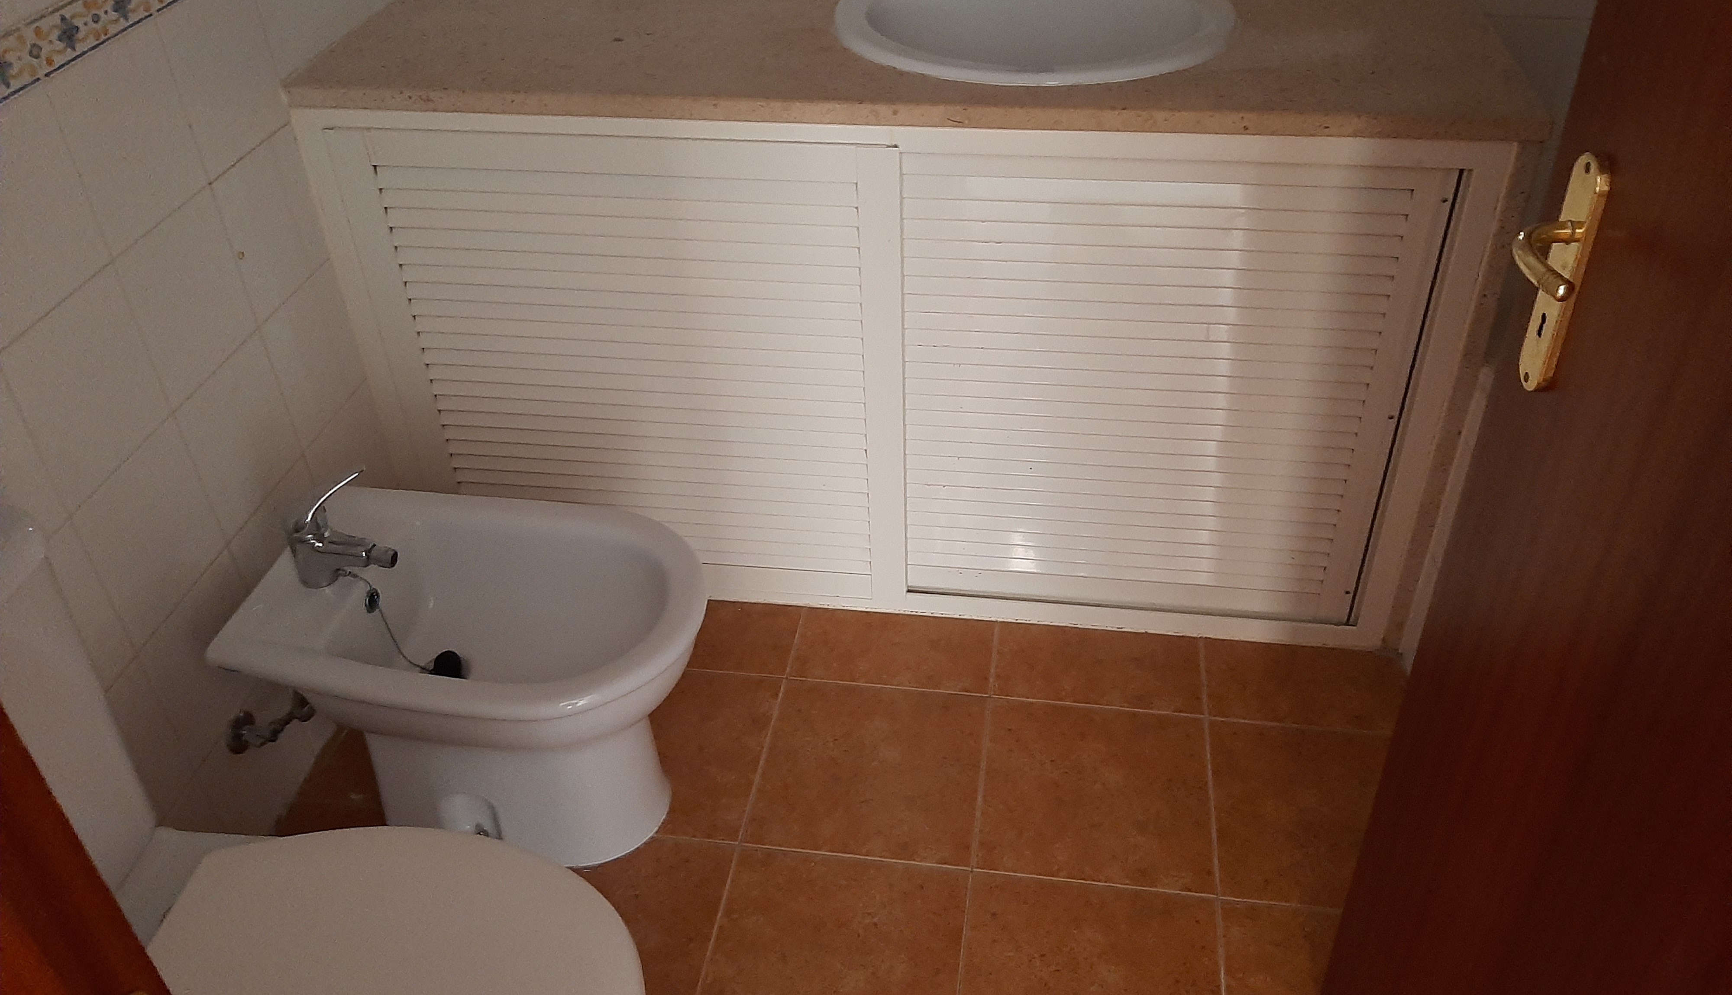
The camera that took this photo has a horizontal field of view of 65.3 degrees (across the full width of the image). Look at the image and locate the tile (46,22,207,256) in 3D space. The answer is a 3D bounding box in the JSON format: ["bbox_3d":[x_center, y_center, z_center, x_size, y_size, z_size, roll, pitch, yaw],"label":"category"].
[{"bbox_3d":[-0.819,-0.401,1.505,0.010,0.198,0.198,4,37,8],"label":"tile"}]

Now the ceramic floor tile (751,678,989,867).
[{"bbox_3d":[0.009,0.386,1.913,0.310,0.010,0.313,4,37,8],"label":"ceramic floor tile"}]

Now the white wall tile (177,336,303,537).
[{"bbox_3d":[-0.803,-0.080,1.735,0.010,0.200,0.200,4,38,8],"label":"white wall tile"}]

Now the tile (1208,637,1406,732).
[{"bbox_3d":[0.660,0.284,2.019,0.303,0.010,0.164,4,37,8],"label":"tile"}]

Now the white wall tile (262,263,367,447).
[{"bbox_3d":[-0.772,-0.203,1.894,0.010,0.200,0.200,4,38,8],"label":"white wall tile"}]

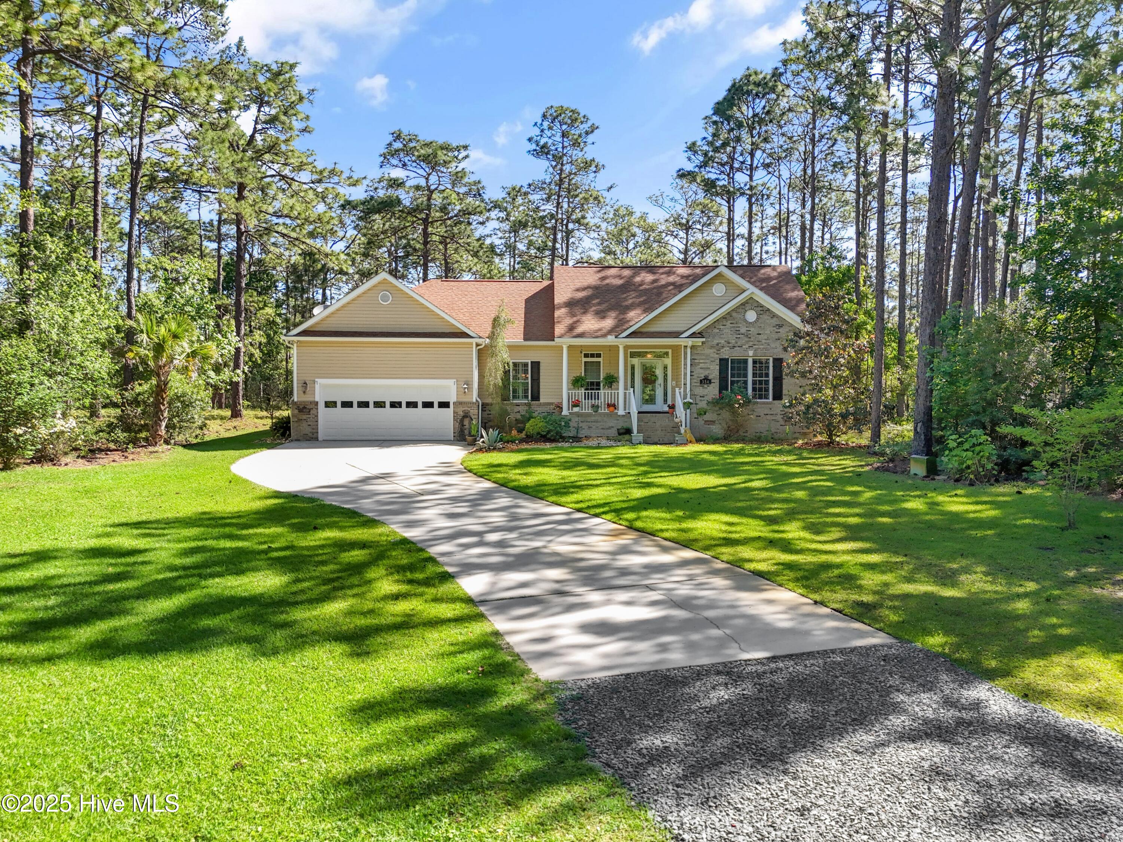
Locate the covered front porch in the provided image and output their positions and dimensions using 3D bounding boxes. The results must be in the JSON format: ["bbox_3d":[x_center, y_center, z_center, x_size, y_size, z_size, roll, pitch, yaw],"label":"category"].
[{"bbox_3d":[2.476,-1.191,30.085,5.115,3.726,2.200,0,4,0],"label":"covered front porch"}]

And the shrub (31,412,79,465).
[{"bbox_3d":[-14.408,0.478,22.275,1.276,1.386,1.300,0,4,0],"label":"shrub"}]

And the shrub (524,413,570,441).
[{"bbox_3d":[-0.516,0.245,28.673,1.708,1.040,1.400,0,4,0],"label":"shrub"}]

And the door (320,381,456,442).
[{"bbox_3d":[-6.527,-0.393,29.084,5.081,2.259,0.150,0,4,0],"label":"door"}]

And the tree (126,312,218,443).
[{"bbox_3d":[-13.352,-1.388,26.666,3.057,4.554,2.900,0,4,0],"label":"tree"}]

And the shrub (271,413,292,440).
[{"bbox_3d":[-10.676,0.190,30.173,1.100,0.959,1.100,0,4,0],"label":"shrub"}]

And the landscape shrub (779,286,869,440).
[{"bbox_3d":[9.460,-1.910,27.835,3.164,5.447,2.900,0,4,0],"label":"landscape shrub"}]

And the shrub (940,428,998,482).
[{"bbox_3d":[9.620,0.790,18.488,1.348,1.244,1.250,0,4,0],"label":"shrub"}]

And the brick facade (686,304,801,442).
[{"bbox_3d":[7.024,-1.876,29.240,4.672,5.201,0.300,0,4,0],"label":"brick facade"}]

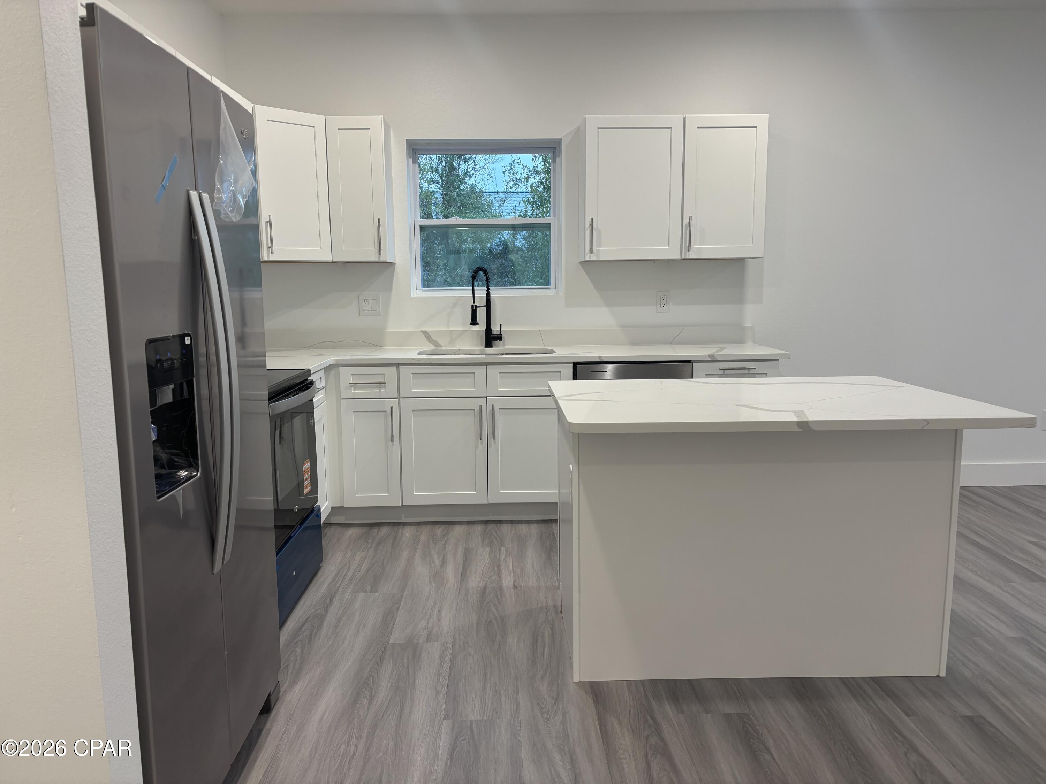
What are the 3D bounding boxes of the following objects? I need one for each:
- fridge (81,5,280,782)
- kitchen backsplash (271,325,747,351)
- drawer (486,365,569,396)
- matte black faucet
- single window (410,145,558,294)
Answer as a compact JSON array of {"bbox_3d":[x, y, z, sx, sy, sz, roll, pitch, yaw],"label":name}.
[{"bbox_3d":[-1.122,0.151,1.864,0.875,1.742,0.837,-1,8,-1],"label":"fridge"},{"bbox_3d":[-0.134,-0.315,4.682,3.017,0.106,0.030,-1,8,-1],"label":"kitchen backsplash"},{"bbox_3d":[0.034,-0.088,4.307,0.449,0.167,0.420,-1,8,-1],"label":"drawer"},{"bbox_3d":[-0.213,-0.481,4.484,0.132,0.470,0.247,2,9,16],"label":"matte black faucet"},{"bbox_3d":[-0.233,-1.043,4.741,0.890,0.890,0.080,-1,8,-1],"label":"single window"}]

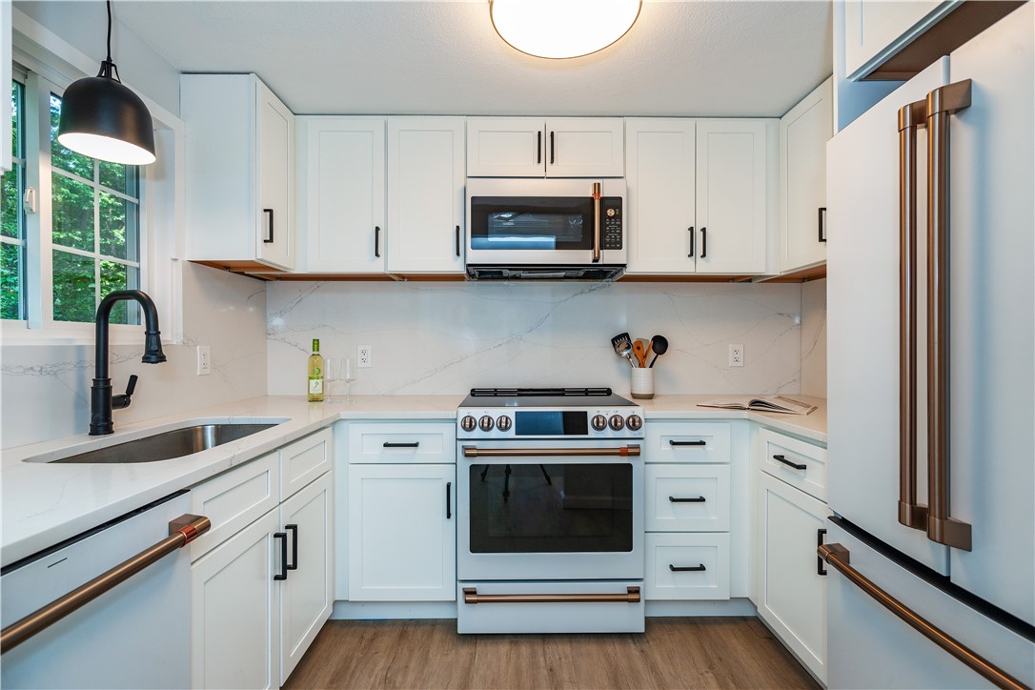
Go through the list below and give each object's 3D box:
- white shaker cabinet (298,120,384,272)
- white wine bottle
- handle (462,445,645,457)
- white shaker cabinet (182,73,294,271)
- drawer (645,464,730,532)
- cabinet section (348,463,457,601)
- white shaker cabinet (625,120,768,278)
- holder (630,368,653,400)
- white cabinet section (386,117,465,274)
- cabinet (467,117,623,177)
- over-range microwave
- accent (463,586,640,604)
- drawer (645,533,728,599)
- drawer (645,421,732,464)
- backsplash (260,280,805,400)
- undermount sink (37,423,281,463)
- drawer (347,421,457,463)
[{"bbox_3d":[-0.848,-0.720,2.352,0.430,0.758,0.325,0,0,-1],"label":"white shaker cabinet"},{"bbox_3d":[-0.987,0.125,2.255,0.076,0.302,0.076,0,0,-1],"label":"white wine bottle"},{"bbox_3d":[0.138,0.422,1.826,0.705,0.036,0.073,0,0,-1],"label":"handle"},{"bbox_3d":[-1.224,-0.727,2.038,0.312,0.760,0.330,0,0,-1],"label":"white shaker cabinet"},{"bbox_3d":[0.706,0.640,2.160,0.362,0.282,0.490,0,0,-1],"label":"drawer"},{"bbox_3d":[-0.474,0.765,2.165,0.445,0.565,0.570,0,0,0],"label":"cabinet section"},{"bbox_3d":[0.860,-0.714,2.372,0.690,0.758,0.325,0,0,-1],"label":"white shaker cabinet"},{"bbox_3d":[0.651,0.198,2.390,0.120,0.157,0.120,0,0,-1],"label":"holder"},{"bbox_3d":[-0.437,-0.717,2.355,0.380,0.755,0.320,0,0,0],"label":"white cabinet section"},{"bbox_3d":[0.134,-0.950,2.373,0.760,0.297,0.335,0,0,-1],"label":"cabinet"},{"bbox_3d":[0.134,-0.579,2.344,0.759,0.420,0.395,0,0,-1],"label":"over-range microwave"},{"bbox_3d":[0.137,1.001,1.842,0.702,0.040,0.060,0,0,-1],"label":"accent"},{"bbox_3d":[0.705,0.927,2.148,0.368,0.282,0.450,0,0,-1],"label":"drawer"},{"bbox_3d":[0.706,0.408,2.160,0.362,0.168,0.490,0,0,-1],"label":"drawer"},{"bbox_3d":[0.095,-0.035,2.526,2.928,0.628,0.030,0,0,-1],"label":"backsplash"},{"bbox_3d":[-1.016,0.406,1.425,0.425,0.225,0.700,0,0,-1],"label":"undermount sink"},{"bbox_3d":[-0.478,0.405,2.143,0.444,0.172,0.490,0,0,-1],"label":"drawer"}]

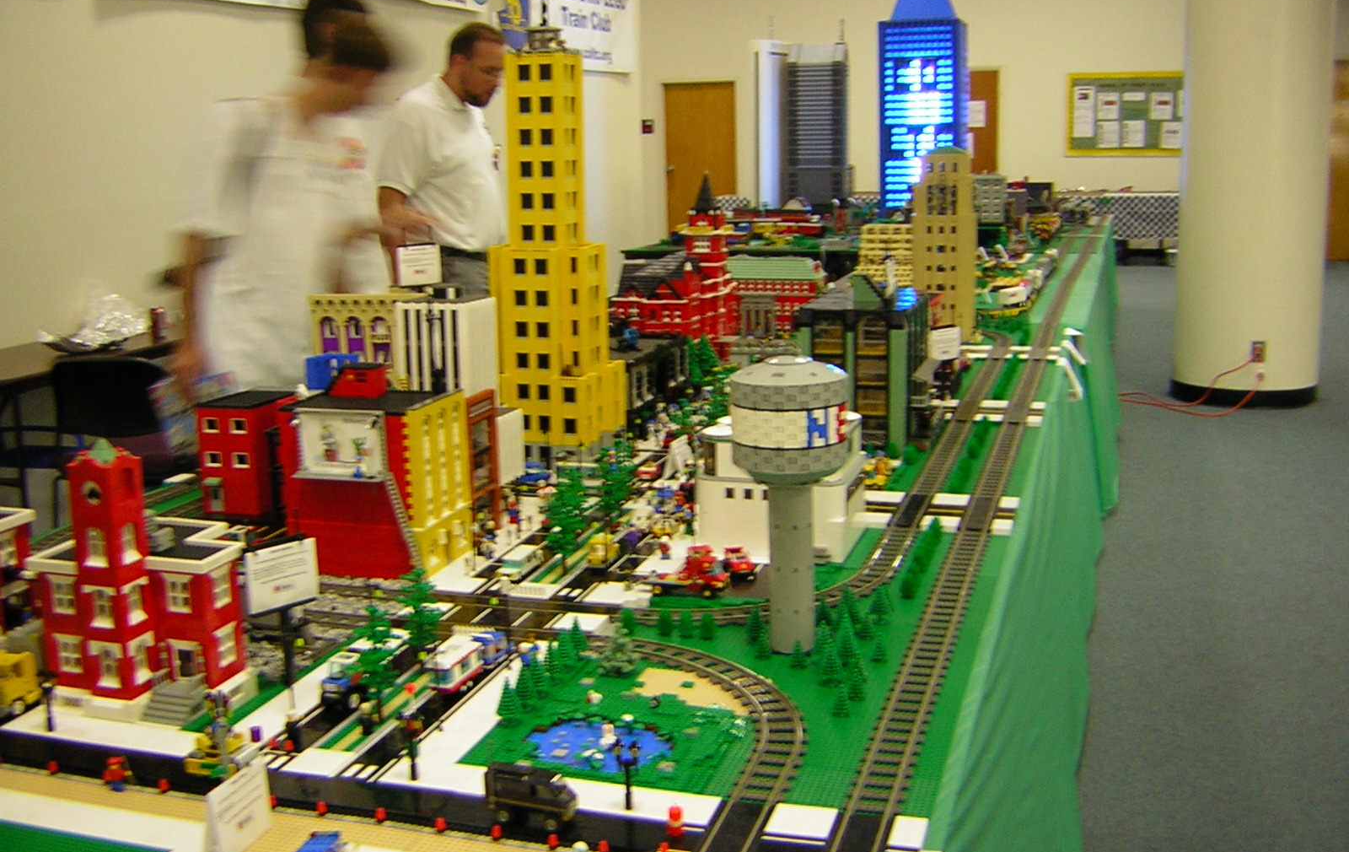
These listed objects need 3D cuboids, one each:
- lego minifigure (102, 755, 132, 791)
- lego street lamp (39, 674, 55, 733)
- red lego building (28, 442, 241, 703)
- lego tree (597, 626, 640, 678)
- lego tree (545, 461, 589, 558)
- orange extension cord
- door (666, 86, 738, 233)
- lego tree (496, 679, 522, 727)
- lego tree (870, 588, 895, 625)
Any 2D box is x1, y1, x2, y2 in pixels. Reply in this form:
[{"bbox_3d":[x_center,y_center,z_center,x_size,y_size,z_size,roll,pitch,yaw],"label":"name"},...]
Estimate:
[{"bbox_3d":[-0.638,0.396,1.608,0.026,0.043,0.026,9,15,42],"label":"lego minifigure"},{"bbox_3d":[-0.789,0.346,1.761,0.021,0.078,0.015,2,12,17],"label":"lego street lamp"},{"bbox_3d":[-0.690,0.171,1.874,0.242,0.346,0.236,2,12,17],"label":"red lego building"},{"bbox_3d":[-0.081,0.312,1.984,0.060,0.070,0.060,-2,11,0],"label":"lego tree"},{"bbox_3d":[-0.187,0.154,2.368,0.068,0.174,0.066,2,12,17],"label":"lego tree"},{"bbox_3d":[2.703,-0.238,7.420,0.720,0.270,0.520,2,12,17],"label":"orange extension cord"},{"bbox_3d":[0.345,-3.139,17.351,0.910,2.100,0.060,2,12,17],"label":"door"},{"bbox_3d":[-0.217,0.354,1.815,0.034,0.064,0.034,-2,11,0],"label":"lego tree"},{"bbox_3d":[0.316,0.269,2.140,0.034,0.064,0.034,1,12,17],"label":"lego tree"}]

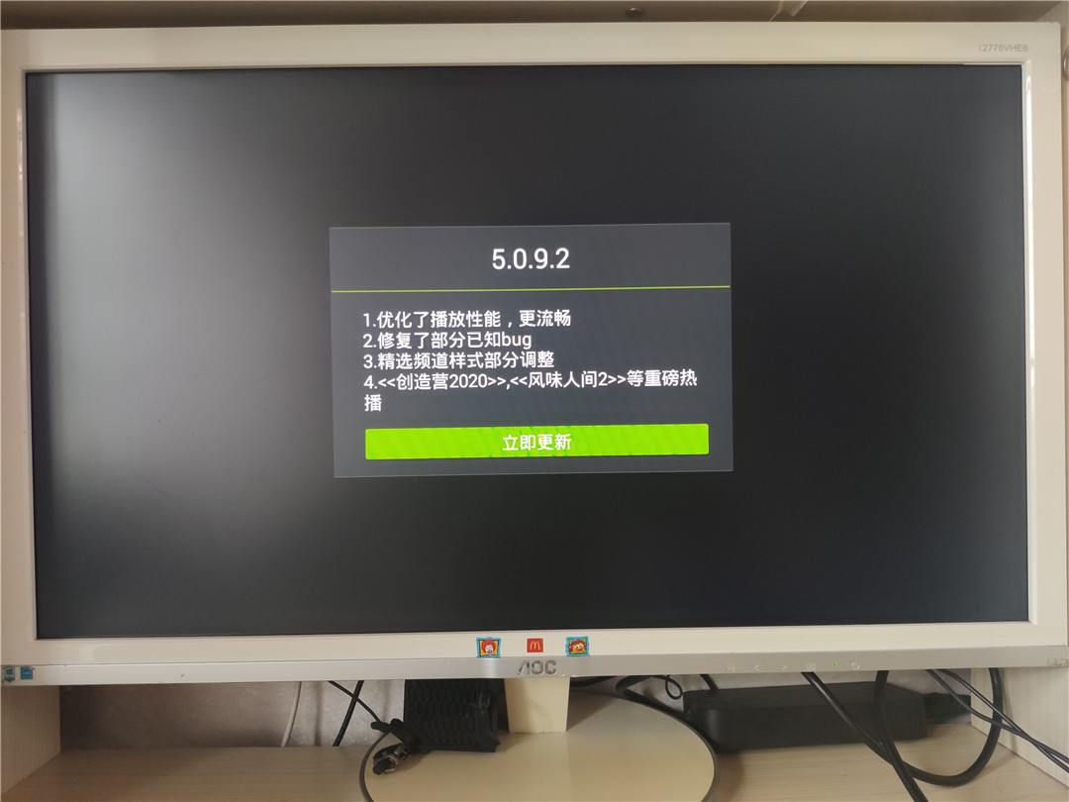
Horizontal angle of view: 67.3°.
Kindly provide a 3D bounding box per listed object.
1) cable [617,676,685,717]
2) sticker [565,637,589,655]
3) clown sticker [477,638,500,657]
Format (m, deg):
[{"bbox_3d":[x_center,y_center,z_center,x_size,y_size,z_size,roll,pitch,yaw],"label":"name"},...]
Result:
[{"bbox_3d":[0.085,0.216,0.587,0.053,0.033,0.035,-1,-2,-1],"label":"cable"},{"bbox_3d":[0.026,0.147,0.482,0.014,0.012,0.001,-1,0,-1],"label":"sticker"},{"bbox_3d":[-0.027,0.148,0.481,0.014,0.012,0.001,-1,0,-1],"label":"clown sticker"}]

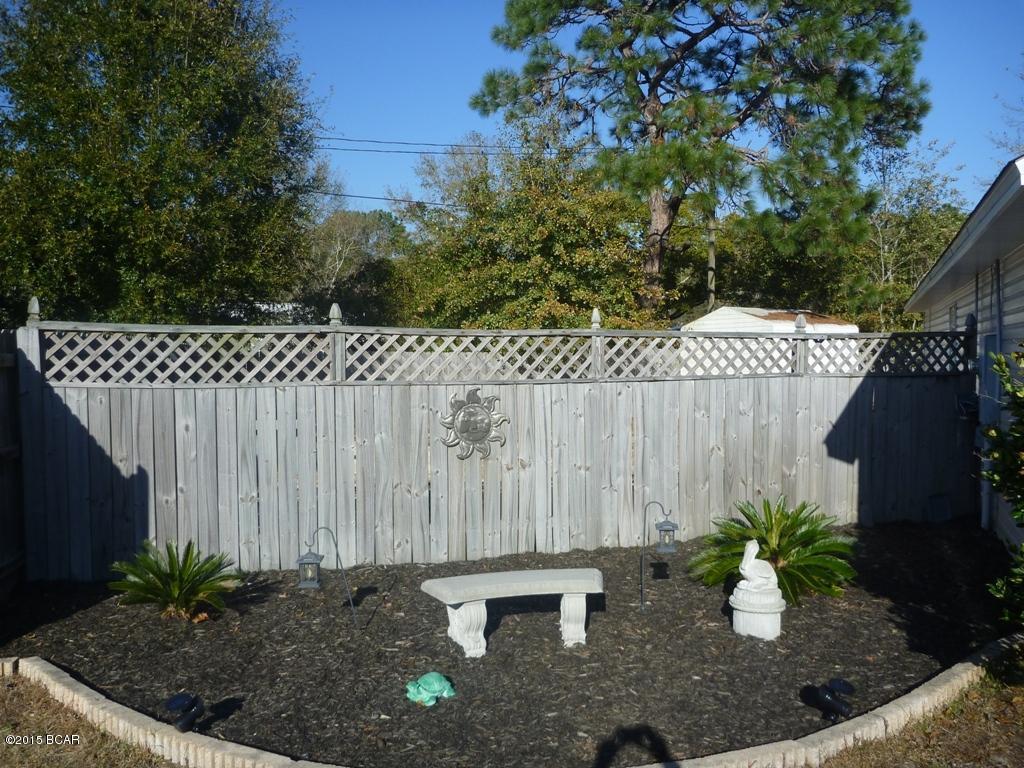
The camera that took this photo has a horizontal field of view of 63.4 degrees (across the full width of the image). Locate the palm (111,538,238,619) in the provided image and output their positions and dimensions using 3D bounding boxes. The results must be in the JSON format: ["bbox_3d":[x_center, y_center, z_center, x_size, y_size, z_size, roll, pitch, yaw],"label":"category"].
[{"bbox_3d":[-2.150,1.210,5.250,0.810,0.480,0.790,-1,3,-11],"label":"palm"}]

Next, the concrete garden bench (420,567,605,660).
[{"bbox_3d":[0.020,1.308,4.760,1.060,0.410,0.380,-1,3,-14],"label":"concrete garden bench"}]

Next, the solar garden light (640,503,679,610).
[{"bbox_3d":[0.970,1.125,5.460,0.250,0.710,0.150,0,3,-6],"label":"solar garden light"}]

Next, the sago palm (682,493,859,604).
[{"bbox_3d":[1.850,1.130,5.880,1.200,0.650,1.150,-1,3,-11],"label":"sago palm"}]

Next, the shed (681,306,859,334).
[{"bbox_3d":[4.700,-0.185,15.200,2.450,2.360,2.350,-2,3,-35],"label":"shed"}]

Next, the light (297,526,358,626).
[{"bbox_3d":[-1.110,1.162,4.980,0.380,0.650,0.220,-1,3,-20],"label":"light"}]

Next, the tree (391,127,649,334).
[{"bbox_3d":[0.260,-2.200,17.000,5.600,6.300,5.400,-1,3,-11],"label":"tree"}]

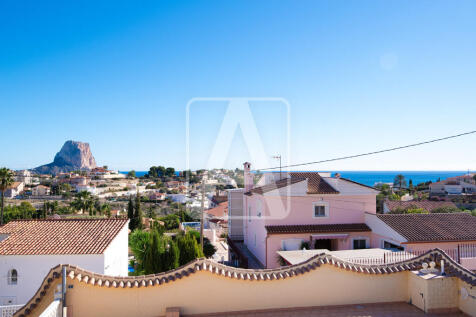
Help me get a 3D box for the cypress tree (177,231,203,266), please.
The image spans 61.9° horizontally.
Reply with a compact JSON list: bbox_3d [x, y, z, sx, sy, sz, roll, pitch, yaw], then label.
[{"bbox_3d":[-3.180,6.426,26.000,1.700,3.600,1.700,0,-2,0],"label":"cypress tree"}]

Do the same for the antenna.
[{"bbox_3d":[4.334,0.987,43.500,1.050,2.800,0.450,0,-2,0],"label":"antenna"}]

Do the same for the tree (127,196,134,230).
[{"bbox_3d":[-14.098,7.475,52.000,1.100,5.100,1.100,0,-2,0],"label":"tree"}]

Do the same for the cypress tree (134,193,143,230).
[{"bbox_3d":[-13.049,7.213,52.000,1.100,5.600,1.100,0,-2,0],"label":"cypress tree"}]

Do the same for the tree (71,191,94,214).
[{"bbox_3d":[-29.414,8.323,75.000,4.500,4.600,4.500,0,-2,0],"label":"tree"}]

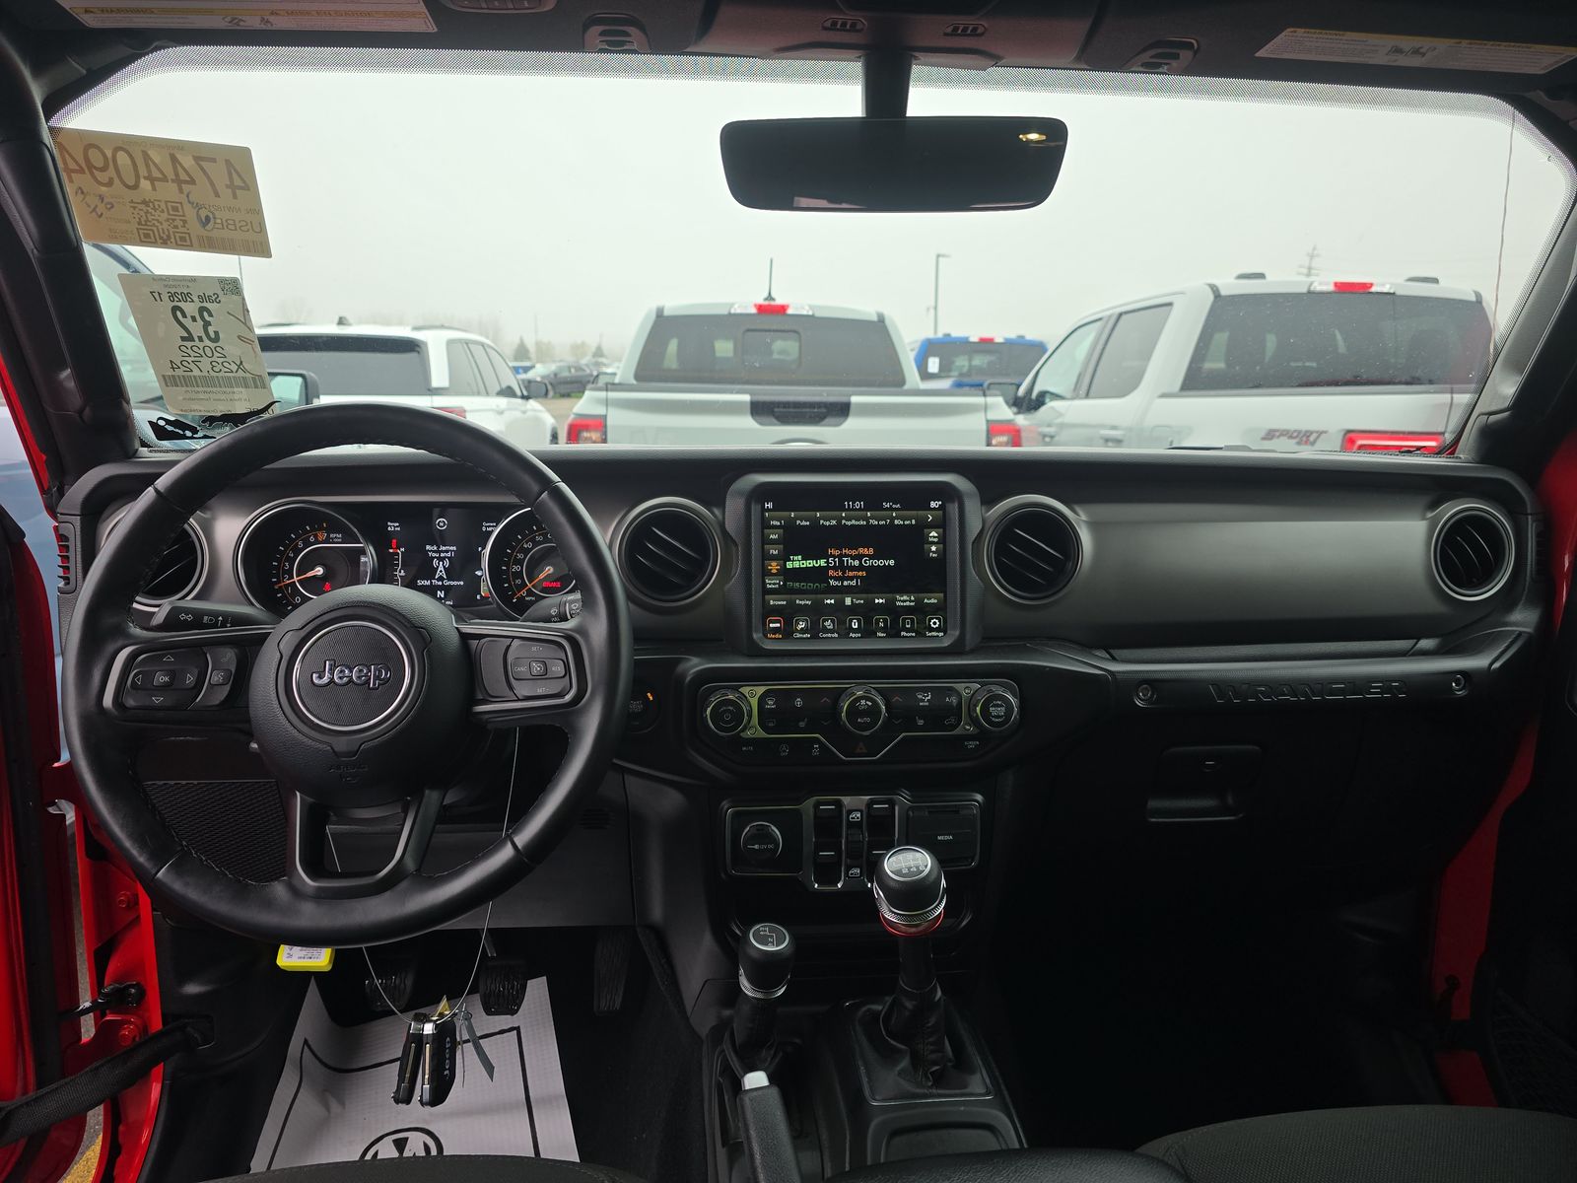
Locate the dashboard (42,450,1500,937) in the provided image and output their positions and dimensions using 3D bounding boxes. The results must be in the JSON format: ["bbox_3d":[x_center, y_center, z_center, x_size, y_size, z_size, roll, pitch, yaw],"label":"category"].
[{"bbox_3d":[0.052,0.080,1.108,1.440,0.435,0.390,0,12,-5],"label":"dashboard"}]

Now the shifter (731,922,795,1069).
[{"bbox_3d":[-0.021,0.340,0.903,0.049,0.142,0.056,-1,26,-5],"label":"shifter"}]

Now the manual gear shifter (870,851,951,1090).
[{"bbox_3d":[0.099,0.306,0.858,0.058,0.224,0.075,-5,27,-4],"label":"manual gear shifter"}]

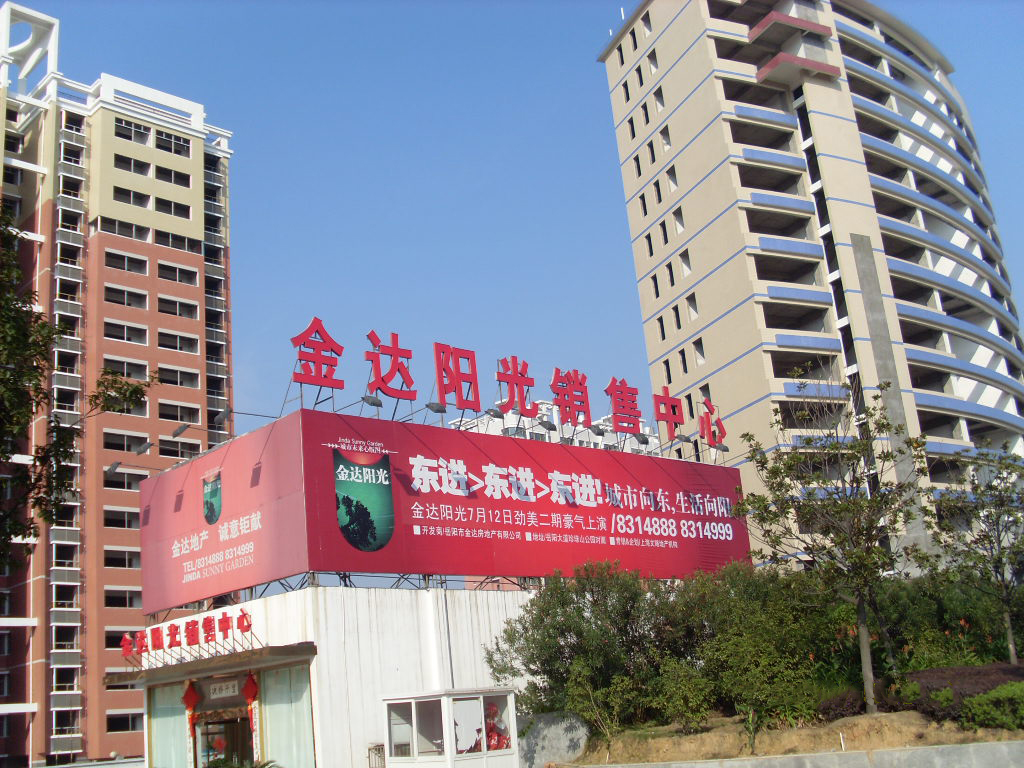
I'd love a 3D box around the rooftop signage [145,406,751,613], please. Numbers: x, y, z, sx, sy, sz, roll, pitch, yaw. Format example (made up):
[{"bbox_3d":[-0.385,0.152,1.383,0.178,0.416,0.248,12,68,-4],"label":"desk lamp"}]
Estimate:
[{"bbox_3d":[-1.616,6.615,49.419,25.413,5.400,11.320,10,-23,-43],"label":"rooftop signage"}]

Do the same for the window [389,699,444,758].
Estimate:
[{"bbox_3d":[-1.710,6.182,20.131,0.100,1.050,1.600,9,-22,-41],"label":"window"}]

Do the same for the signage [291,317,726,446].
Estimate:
[{"bbox_3d":[1.461,0.356,46.641,25.020,2.610,0.350,10,-23,-43],"label":"signage"}]

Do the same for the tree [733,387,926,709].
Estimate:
[{"bbox_3d":[5.680,2.701,19.363,3.150,5.704,3.000,-10,-17,15],"label":"tree"}]

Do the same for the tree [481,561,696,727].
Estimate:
[{"bbox_3d":[1.520,5.138,22.214,4.000,3.259,3.400,-6,-16,2],"label":"tree"}]

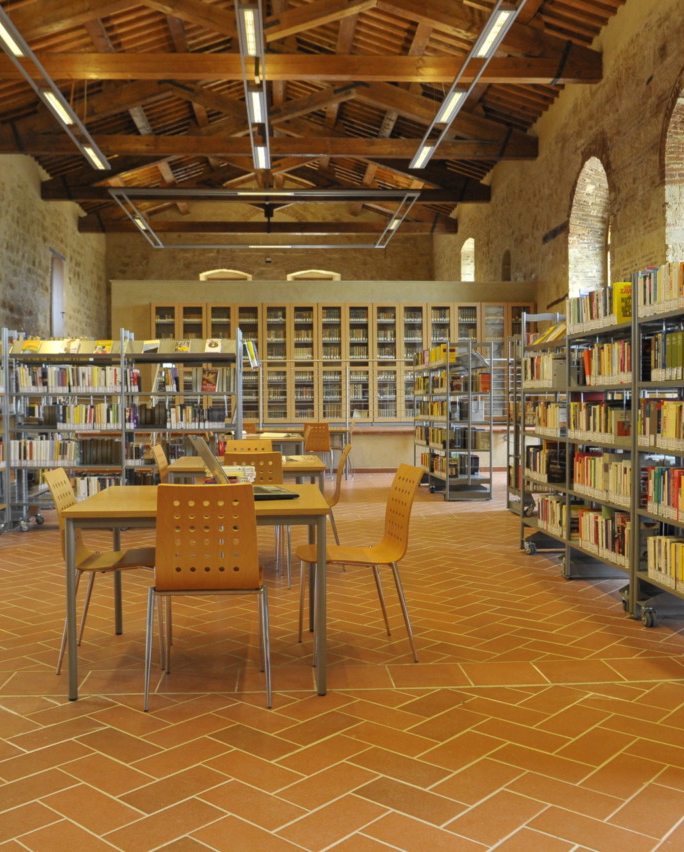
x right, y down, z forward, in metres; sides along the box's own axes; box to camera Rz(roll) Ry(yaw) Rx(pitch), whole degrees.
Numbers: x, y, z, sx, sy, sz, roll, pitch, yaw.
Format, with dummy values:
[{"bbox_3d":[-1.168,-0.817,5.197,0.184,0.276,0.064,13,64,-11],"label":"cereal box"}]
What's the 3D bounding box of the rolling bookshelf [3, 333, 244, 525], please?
[{"bbox_3d":[-1.994,0.029,7.993,2.120,1.830,0.510,0,2,-2],"label":"rolling bookshelf"}]

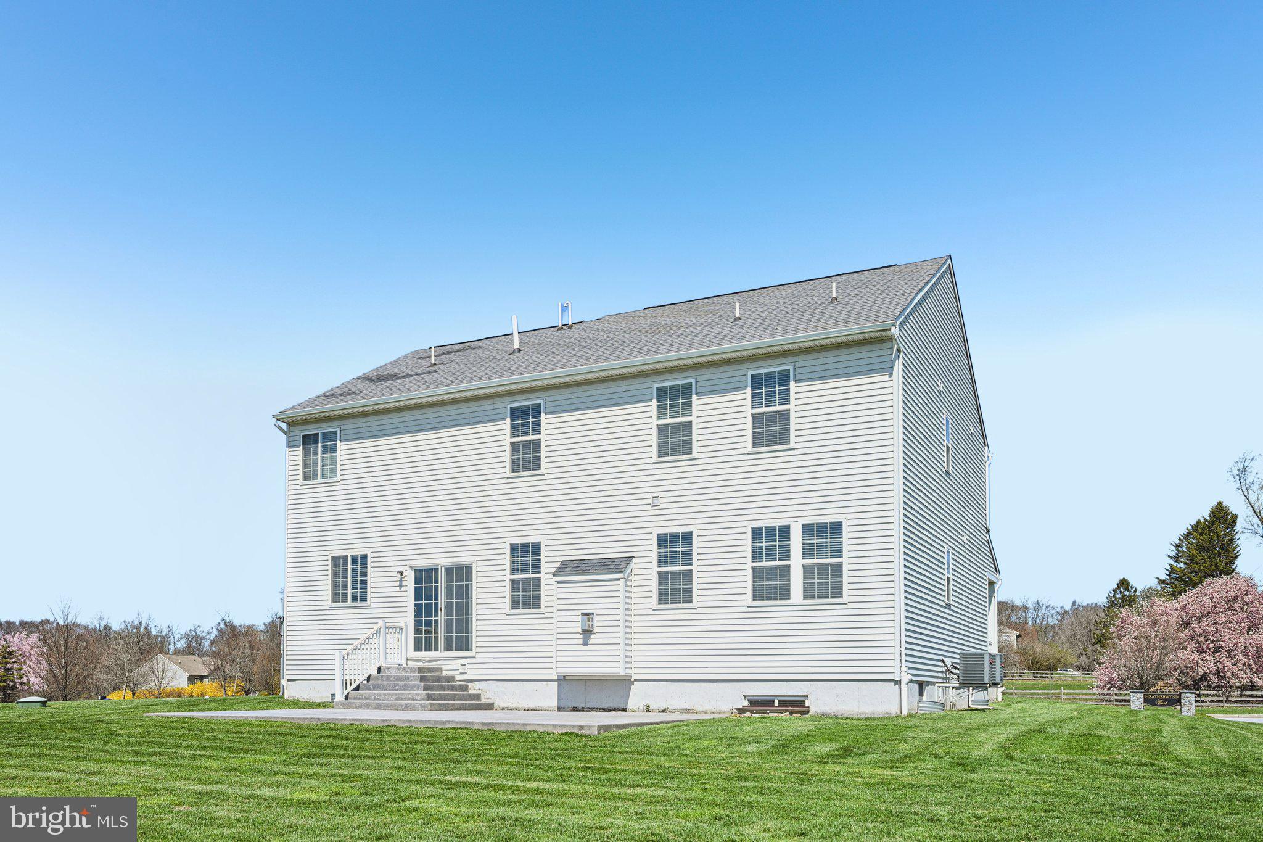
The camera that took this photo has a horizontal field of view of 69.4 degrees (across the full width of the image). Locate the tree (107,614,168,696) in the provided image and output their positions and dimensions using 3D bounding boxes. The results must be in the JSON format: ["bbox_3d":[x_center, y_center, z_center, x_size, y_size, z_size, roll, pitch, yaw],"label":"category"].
[{"bbox_3d":[-35.201,16.739,65.000,4.300,5.700,4.300,-7,-15,27],"label":"tree"}]

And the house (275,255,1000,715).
[{"bbox_3d":[1.117,2.035,24.465,14.700,9.950,13.500,-7,-15,27],"label":"house"}]

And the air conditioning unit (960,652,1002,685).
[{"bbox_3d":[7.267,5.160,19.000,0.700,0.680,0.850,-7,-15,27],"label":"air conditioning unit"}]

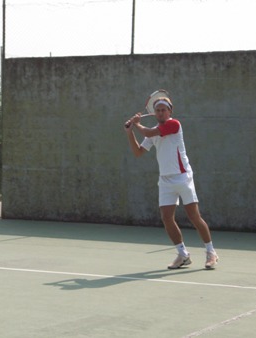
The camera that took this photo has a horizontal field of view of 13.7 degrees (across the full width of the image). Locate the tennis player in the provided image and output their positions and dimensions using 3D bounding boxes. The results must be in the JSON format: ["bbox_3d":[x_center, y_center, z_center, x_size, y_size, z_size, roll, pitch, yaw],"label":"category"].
[{"bbox_3d":[0.461,0.148,11.300,0.760,1.810,0.720,-1,2,-42],"label":"tennis player"}]

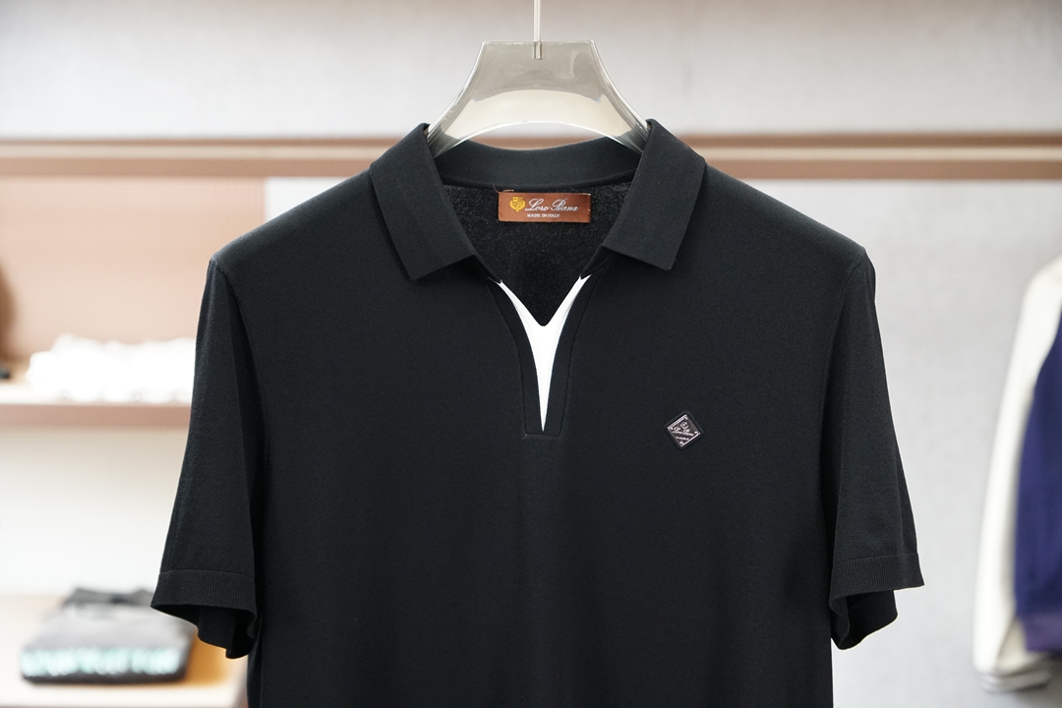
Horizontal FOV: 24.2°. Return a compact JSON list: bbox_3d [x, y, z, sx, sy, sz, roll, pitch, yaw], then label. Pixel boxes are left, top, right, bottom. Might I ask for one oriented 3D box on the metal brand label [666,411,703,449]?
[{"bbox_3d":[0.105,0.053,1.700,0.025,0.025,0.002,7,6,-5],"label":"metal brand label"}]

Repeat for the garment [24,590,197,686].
[{"bbox_3d":[-0.672,0.467,4.071,0.260,0.065,0.350,0,6,0],"label":"garment"}]

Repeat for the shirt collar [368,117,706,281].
[{"bbox_3d":[0.004,-0.110,1.730,0.235,0.108,0.125,0,6,0],"label":"shirt collar"}]

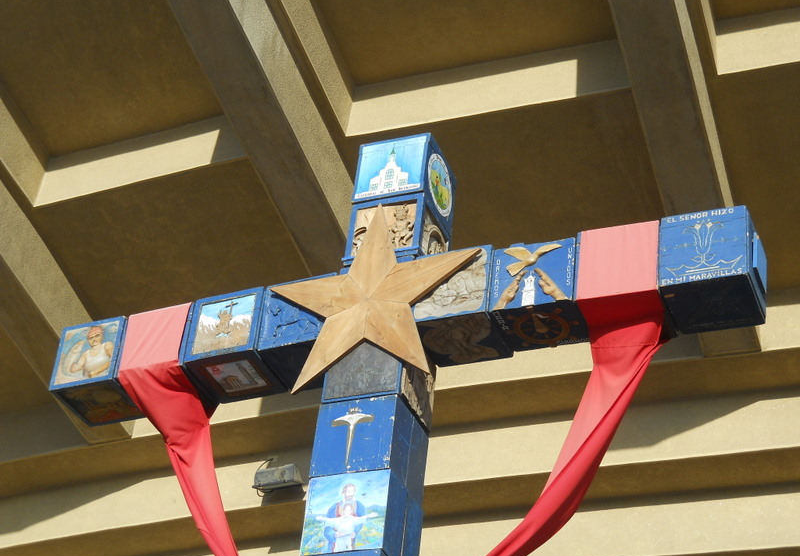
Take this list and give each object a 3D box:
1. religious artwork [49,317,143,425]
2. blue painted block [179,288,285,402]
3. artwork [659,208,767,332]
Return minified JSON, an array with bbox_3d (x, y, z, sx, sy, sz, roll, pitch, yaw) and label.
[{"bbox_3d":[-1.556,0.503,8.740,0.382,0.378,0.396,-8,-37,21],"label":"religious artwork"},{"bbox_3d":[-0.812,0.352,8.477,0.400,0.378,0.396,-8,-37,21],"label":"blue painted block"},{"bbox_3d":[1.455,-0.031,7.627,0.399,0.378,0.396,-8,-37,21],"label":"artwork"}]

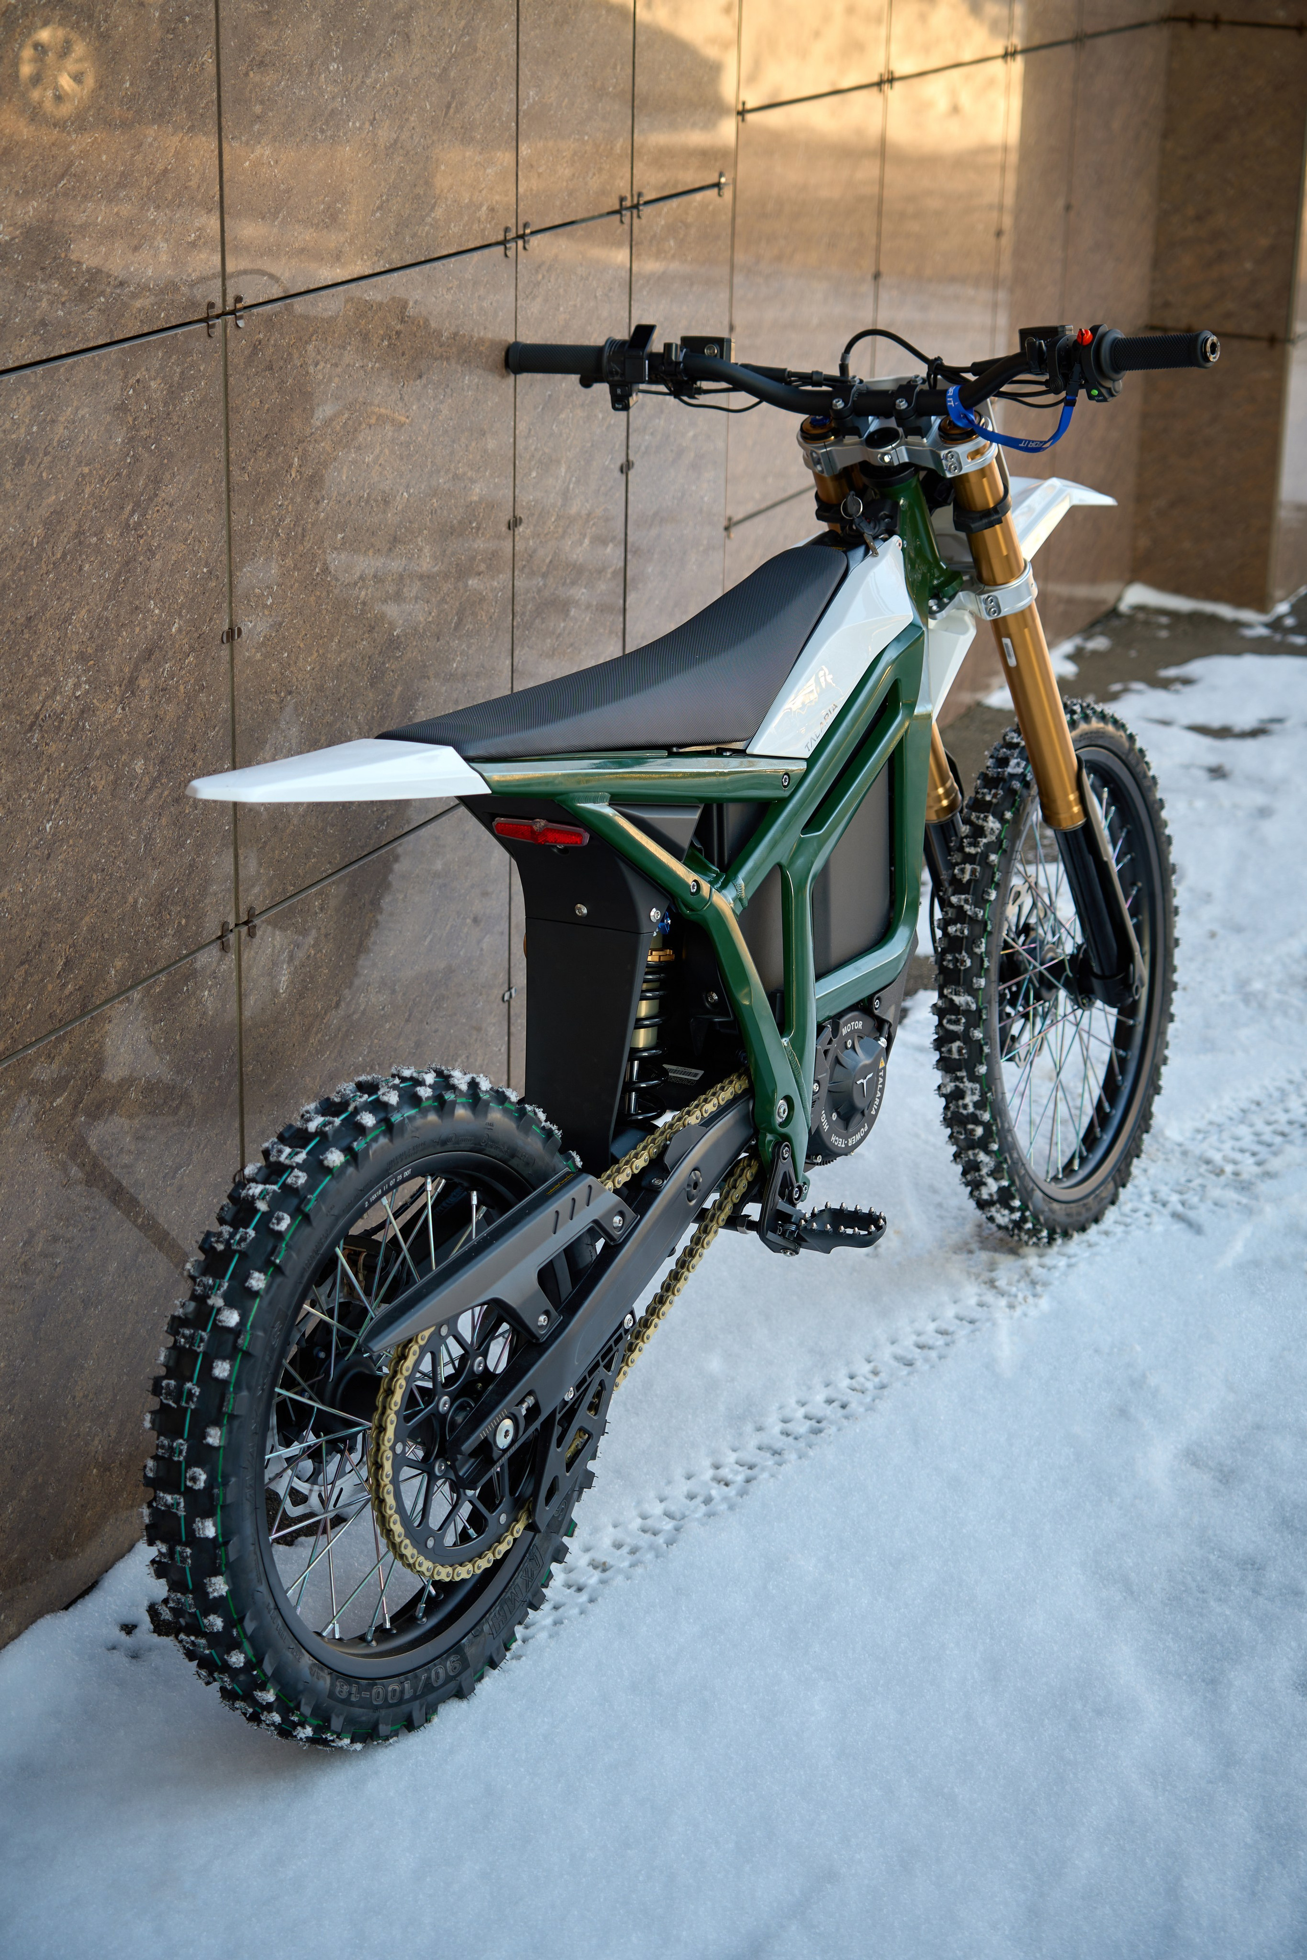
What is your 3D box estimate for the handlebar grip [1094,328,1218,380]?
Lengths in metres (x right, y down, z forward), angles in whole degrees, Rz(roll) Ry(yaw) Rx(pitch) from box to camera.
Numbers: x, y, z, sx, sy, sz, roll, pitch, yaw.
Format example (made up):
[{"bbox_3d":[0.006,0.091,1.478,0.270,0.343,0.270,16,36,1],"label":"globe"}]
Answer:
[{"bbox_3d":[0.492,-0.610,3.131,0.124,0.039,0.039,5,19,33],"label":"handlebar grip"}]

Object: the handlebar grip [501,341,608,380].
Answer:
[{"bbox_3d":[-0.107,-0.672,3.479,0.124,0.037,0.037,7,20,27],"label":"handlebar grip"}]

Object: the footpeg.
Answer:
[{"bbox_3d":[0.186,0.248,3.200,0.102,0.035,0.053,9,21,33],"label":"footpeg"}]

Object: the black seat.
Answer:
[{"bbox_3d":[-0.017,-0.287,3.085,0.185,0.150,0.720,9,21,33],"label":"black seat"}]

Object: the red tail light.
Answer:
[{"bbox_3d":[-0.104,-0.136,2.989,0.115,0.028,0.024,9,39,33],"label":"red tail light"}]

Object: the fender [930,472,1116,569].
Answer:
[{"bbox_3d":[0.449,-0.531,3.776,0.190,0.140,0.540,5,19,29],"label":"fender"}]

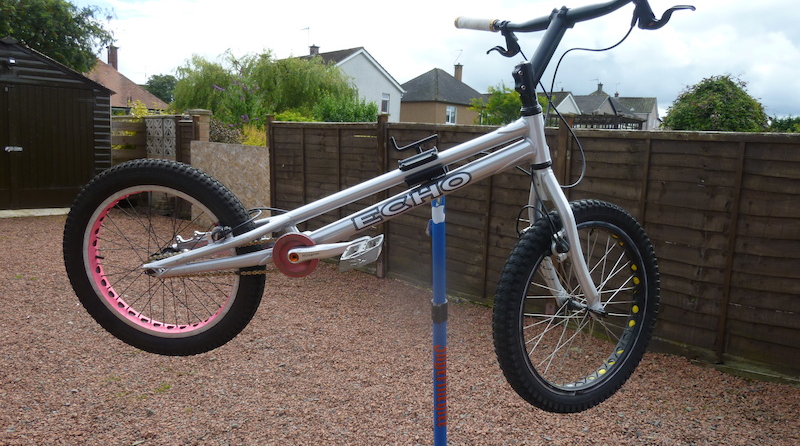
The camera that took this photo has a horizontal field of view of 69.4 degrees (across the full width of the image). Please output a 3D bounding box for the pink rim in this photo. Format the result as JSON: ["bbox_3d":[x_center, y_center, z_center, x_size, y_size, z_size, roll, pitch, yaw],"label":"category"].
[{"bbox_3d":[-0.582,0.093,1.430,0.394,0.394,0.045,6,16,4],"label":"pink rim"}]

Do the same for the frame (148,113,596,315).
[{"bbox_3d":[-0.056,-0.053,1.334,1.080,0.464,0.138,6,16,4],"label":"frame"}]

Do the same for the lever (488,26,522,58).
[{"bbox_3d":[0.259,-0.463,1.485,0.034,0.077,0.128,-22,29,-25],"label":"lever"}]

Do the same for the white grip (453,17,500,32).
[{"bbox_3d":[0.199,-0.521,1.505,0.034,0.034,0.153,-6,20,-37],"label":"white grip"}]

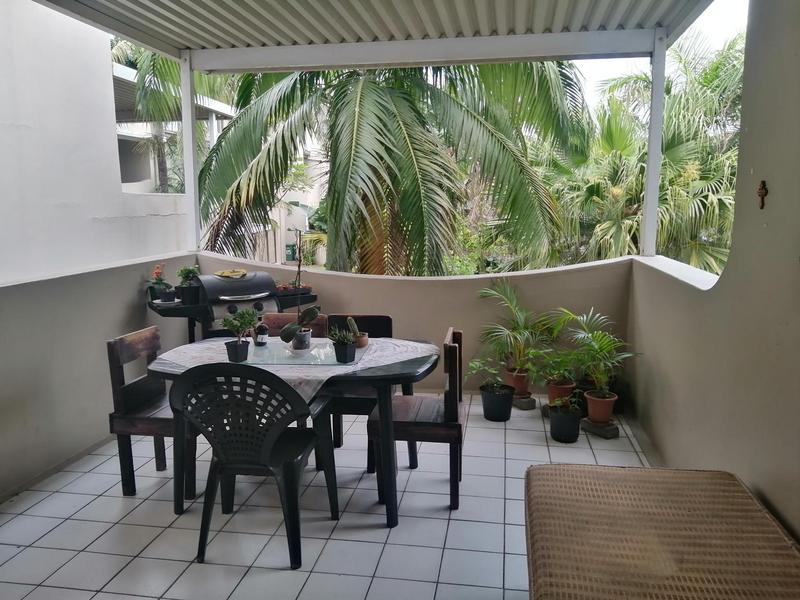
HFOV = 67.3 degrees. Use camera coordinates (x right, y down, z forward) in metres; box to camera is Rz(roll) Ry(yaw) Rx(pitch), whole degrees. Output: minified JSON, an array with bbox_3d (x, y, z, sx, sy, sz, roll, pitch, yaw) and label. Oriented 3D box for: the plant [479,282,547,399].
[{"bbox_3d":[0.899,0.300,4.815,0.536,0.917,0.460,1,7,10],"label":"plant"}]

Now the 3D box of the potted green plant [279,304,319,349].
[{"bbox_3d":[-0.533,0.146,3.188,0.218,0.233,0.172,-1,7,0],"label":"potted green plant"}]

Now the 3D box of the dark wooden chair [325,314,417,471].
[{"bbox_3d":[-0.273,0.523,3.475,0.415,0.815,0.466,0,7,10],"label":"dark wooden chair"}]

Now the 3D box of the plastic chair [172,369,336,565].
[{"bbox_3d":[-0.591,0.628,2.599,0.597,0.837,0.519,0,7,8],"label":"plastic chair"}]

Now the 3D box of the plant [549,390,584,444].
[{"bbox_3d":[1.046,0.718,3.783,0.207,0.314,0.202,0,7,10],"label":"plant"}]

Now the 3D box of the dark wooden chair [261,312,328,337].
[{"bbox_3d":[-0.703,0.553,3.754,0.425,0.868,0.470,1,7,10],"label":"dark wooden chair"}]

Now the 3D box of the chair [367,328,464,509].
[{"bbox_3d":[0.106,0.572,3.056,0.466,0.815,0.420,0,7,10],"label":"chair"}]

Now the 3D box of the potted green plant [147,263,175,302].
[{"bbox_3d":[-1.669,-0.122,4.187,0.192,0.268,0.172,-3,8,-20],"label":"potted green plant"}]

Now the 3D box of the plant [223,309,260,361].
[{"bbox_3d":[-0.828,0.182,3.127,0.183,0.267,0.160,1,7,10],"label":"plant"}]

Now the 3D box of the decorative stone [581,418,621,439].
[{"bbox_3d":[1.302,0.827,3.903,0.177,0.061,0.210,-5,9,-32],"label":"decorative stone"}]

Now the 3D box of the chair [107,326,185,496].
[{"bbox_3d":[-1.281,0.609,3.364,0.470,0.860,0.410,1,7,10],"label":"chair"}]

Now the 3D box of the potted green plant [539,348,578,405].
[{"bbox_3d":[1.238,0.582,4.679,0.309,0.415,0.290,1,7,10],"label":"potted green plant"}]

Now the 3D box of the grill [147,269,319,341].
[{"bbox_3d":[-1.160,0.315,4.303,1.116,1.042,0.544,-6,9,-35],"label":"grill"}]

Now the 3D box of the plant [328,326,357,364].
[{"bbox_3d":[-0.294,0.228,3.098,0.144,0.173,0.130,1,7,10],"label":"plant"}]

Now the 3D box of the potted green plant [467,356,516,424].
[{"bbox_3d":[0.685,0.652,4.506,0.356,0.466,0.310,1,7,10],"label":"potted green plant"}]

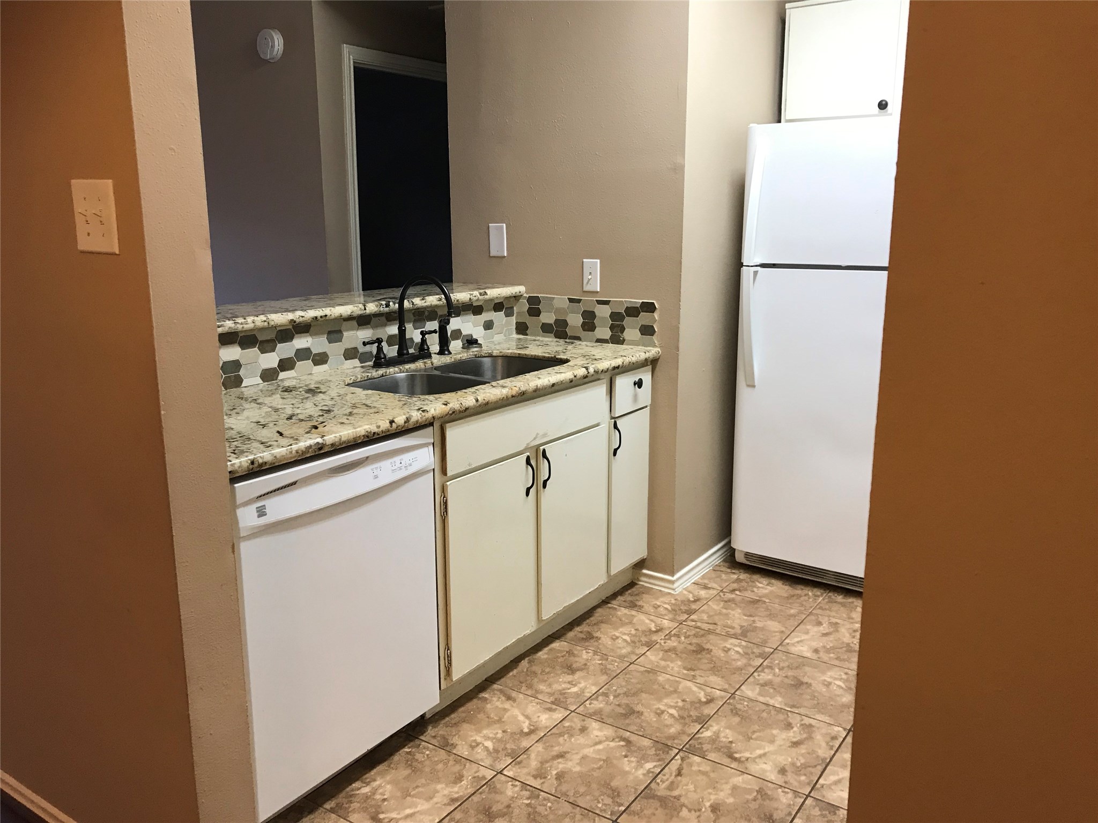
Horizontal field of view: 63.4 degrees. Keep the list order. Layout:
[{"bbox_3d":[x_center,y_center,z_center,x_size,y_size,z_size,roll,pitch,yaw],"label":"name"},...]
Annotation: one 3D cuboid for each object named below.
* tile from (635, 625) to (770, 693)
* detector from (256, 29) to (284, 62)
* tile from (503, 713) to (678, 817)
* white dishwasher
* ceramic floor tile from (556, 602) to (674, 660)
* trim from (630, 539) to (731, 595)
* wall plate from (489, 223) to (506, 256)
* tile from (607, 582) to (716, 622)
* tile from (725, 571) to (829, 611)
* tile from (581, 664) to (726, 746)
[{"bbox_3d":[0.497,0.776,2.797,0.334,0.010,0.334,8,14,34],"label":"tile"},{"bbox_3d":[-1.216,-1.595,3.863,0.135,0.135,0.040,8,14,34],"label":"detector"},{"bbox_3d":[0.114,0.892,2.250,0.334,0.010,0.334,8,14,34],"label":"tile"},{"bbox_3d":[-0.705,0.454,2.246,0.610,0.816,0.595,8,14,34],"label":"white dishwasher"},{"bbox_3d":[0.217,0.738,2.985,0.334,0.010,0.334,8,14,34],"label":"ceramic floor tile"},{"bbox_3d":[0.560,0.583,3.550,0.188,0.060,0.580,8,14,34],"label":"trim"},{"bbox_3d":[-0.202,-0.669,3.473,0.079,0.124,0.007,8,14,34],"label":"wall plate"},{"bbox_3d":[0.409,0.680,3.258,0.334,0.010,0.334,8,14,34],"label":"tile"},{"bbox_3d":[0.871,0.663,3.332,0.332,0.010,0.332,8,14,34],"label":"tile"},{"bbox_3d":[0.305,0.834,2.524,0.334,0.010,0.334,8,14,34],"label":"tile"}]

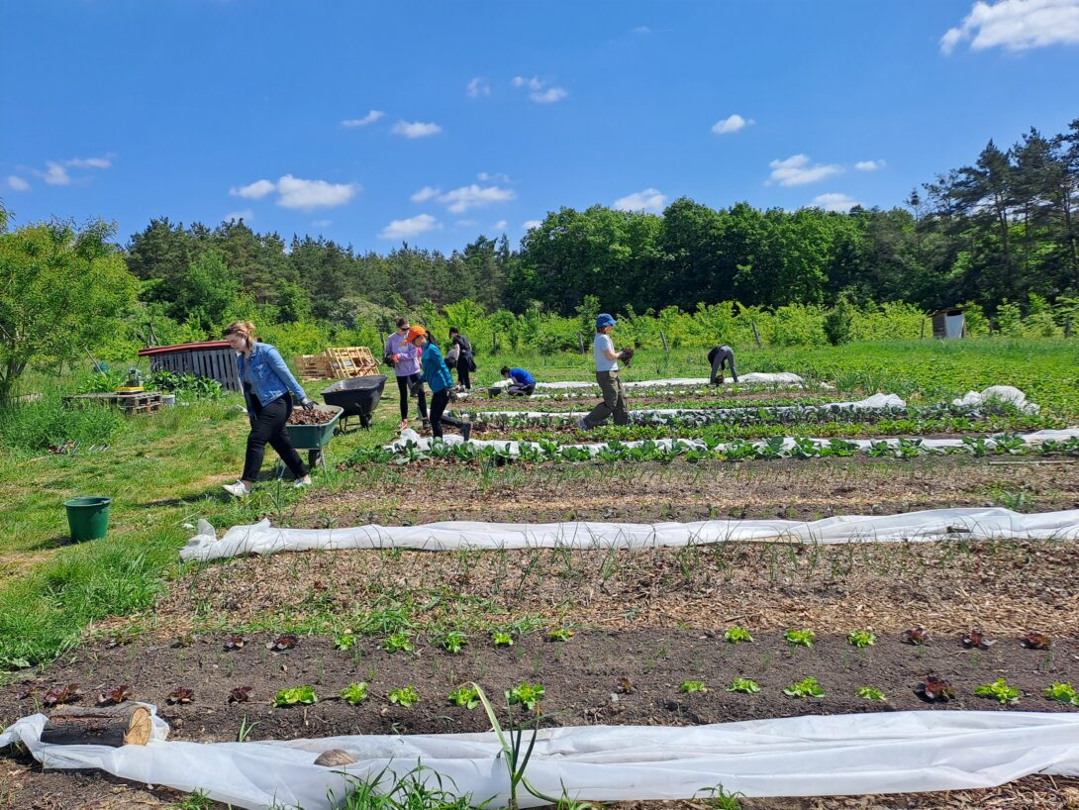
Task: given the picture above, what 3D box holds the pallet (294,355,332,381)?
[{"bbox_3d":[-6.878,-1.167,23.598,1.100,0.760,0.850,0,6,0],"label":"pallet"}]

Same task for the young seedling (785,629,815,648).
[{"bbox_3d":[1.243,1.093,3.709,0.148,0.074,0.148,0,5,0],"label":"young seedling"}]

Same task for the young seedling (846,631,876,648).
[{"bbox_3d":[1.529,1.096,3.704,0.138,0.068,0.138,0,5,0],"label":"young seedling"}]

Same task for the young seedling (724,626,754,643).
[{"bbox_3d":[0.957,1.092,3.754,0.140,0.068,0.140,0,5,0],"label":"young seedling"}]

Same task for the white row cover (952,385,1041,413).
[{"bbox_3d":[8.490,-0.137,14.494,1.400,0.460,0.750,-1,6,-7],"label":"white row cover"}]

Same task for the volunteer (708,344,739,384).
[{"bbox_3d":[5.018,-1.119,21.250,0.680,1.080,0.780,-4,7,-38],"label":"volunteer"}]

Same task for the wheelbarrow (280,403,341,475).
[{"bbox_3d":[-2.441,0.391,8.126,0.660,0.650,1.400,0,6,0],"label":"wheelbarrow"}]

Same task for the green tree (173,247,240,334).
[{"bbox_3d":[-21.252,-6.726,49.582,4.300,6.800,4.300,0,6,0],"label":"green tree"}]

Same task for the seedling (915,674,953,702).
[{"bbox_3d":[1.618,1.153,3.181,0.155,0.090,0.140,0,6,0],"label":"seedling"}]

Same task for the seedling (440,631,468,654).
[{"bbox_3d":[-0.397,1.109,3.655,0.130,0.085,0.125,0,6,0],"label":"seedling"}]

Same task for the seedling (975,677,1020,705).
[{"bbox_3d":[1.853,1.155,3.155,0.180,0.090,0.170,0,6,0],"label":"seedling"}]

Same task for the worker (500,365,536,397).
[{"bbox_3d":[-0.501,-0.560,17.489,0.780,0.700,0.500,0,6,-5],"label":"worker"}]

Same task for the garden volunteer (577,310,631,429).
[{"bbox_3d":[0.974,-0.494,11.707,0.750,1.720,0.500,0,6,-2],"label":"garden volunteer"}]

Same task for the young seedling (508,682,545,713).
[{"bbox_3d":[-0.047,1.140,3.077,0.134,0.098,0.134,0,5,0],"label":"young seedling"}]

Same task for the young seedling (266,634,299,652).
[{"bbox_3d":[-1.227,1.137,3.722,0.156,0.070,0.143,0,6,0],"label":"young seedling"}]

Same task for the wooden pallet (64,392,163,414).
[{"bbox_3d":[-6.957,0.075,12.667,1.200,0.400,0.800,0,6,-3],"label":"wooden pallet"}]

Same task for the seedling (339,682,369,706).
[{"bbox_3d":[-0.762,1.185,3.200,0.118,0.080,0.109,0,6,0],"label":"seedling"}]

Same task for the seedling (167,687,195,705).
[{"bbox_3d":[-1.466,1.191,3.185,0.110,0.070,0.101,0,6,0],"label":"seedling"}]

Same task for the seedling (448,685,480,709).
[{"bbox_3d":[-0.308,1.188,3.166,0.125,0.080,0.115,0,6,0],"label":"seedling"}]

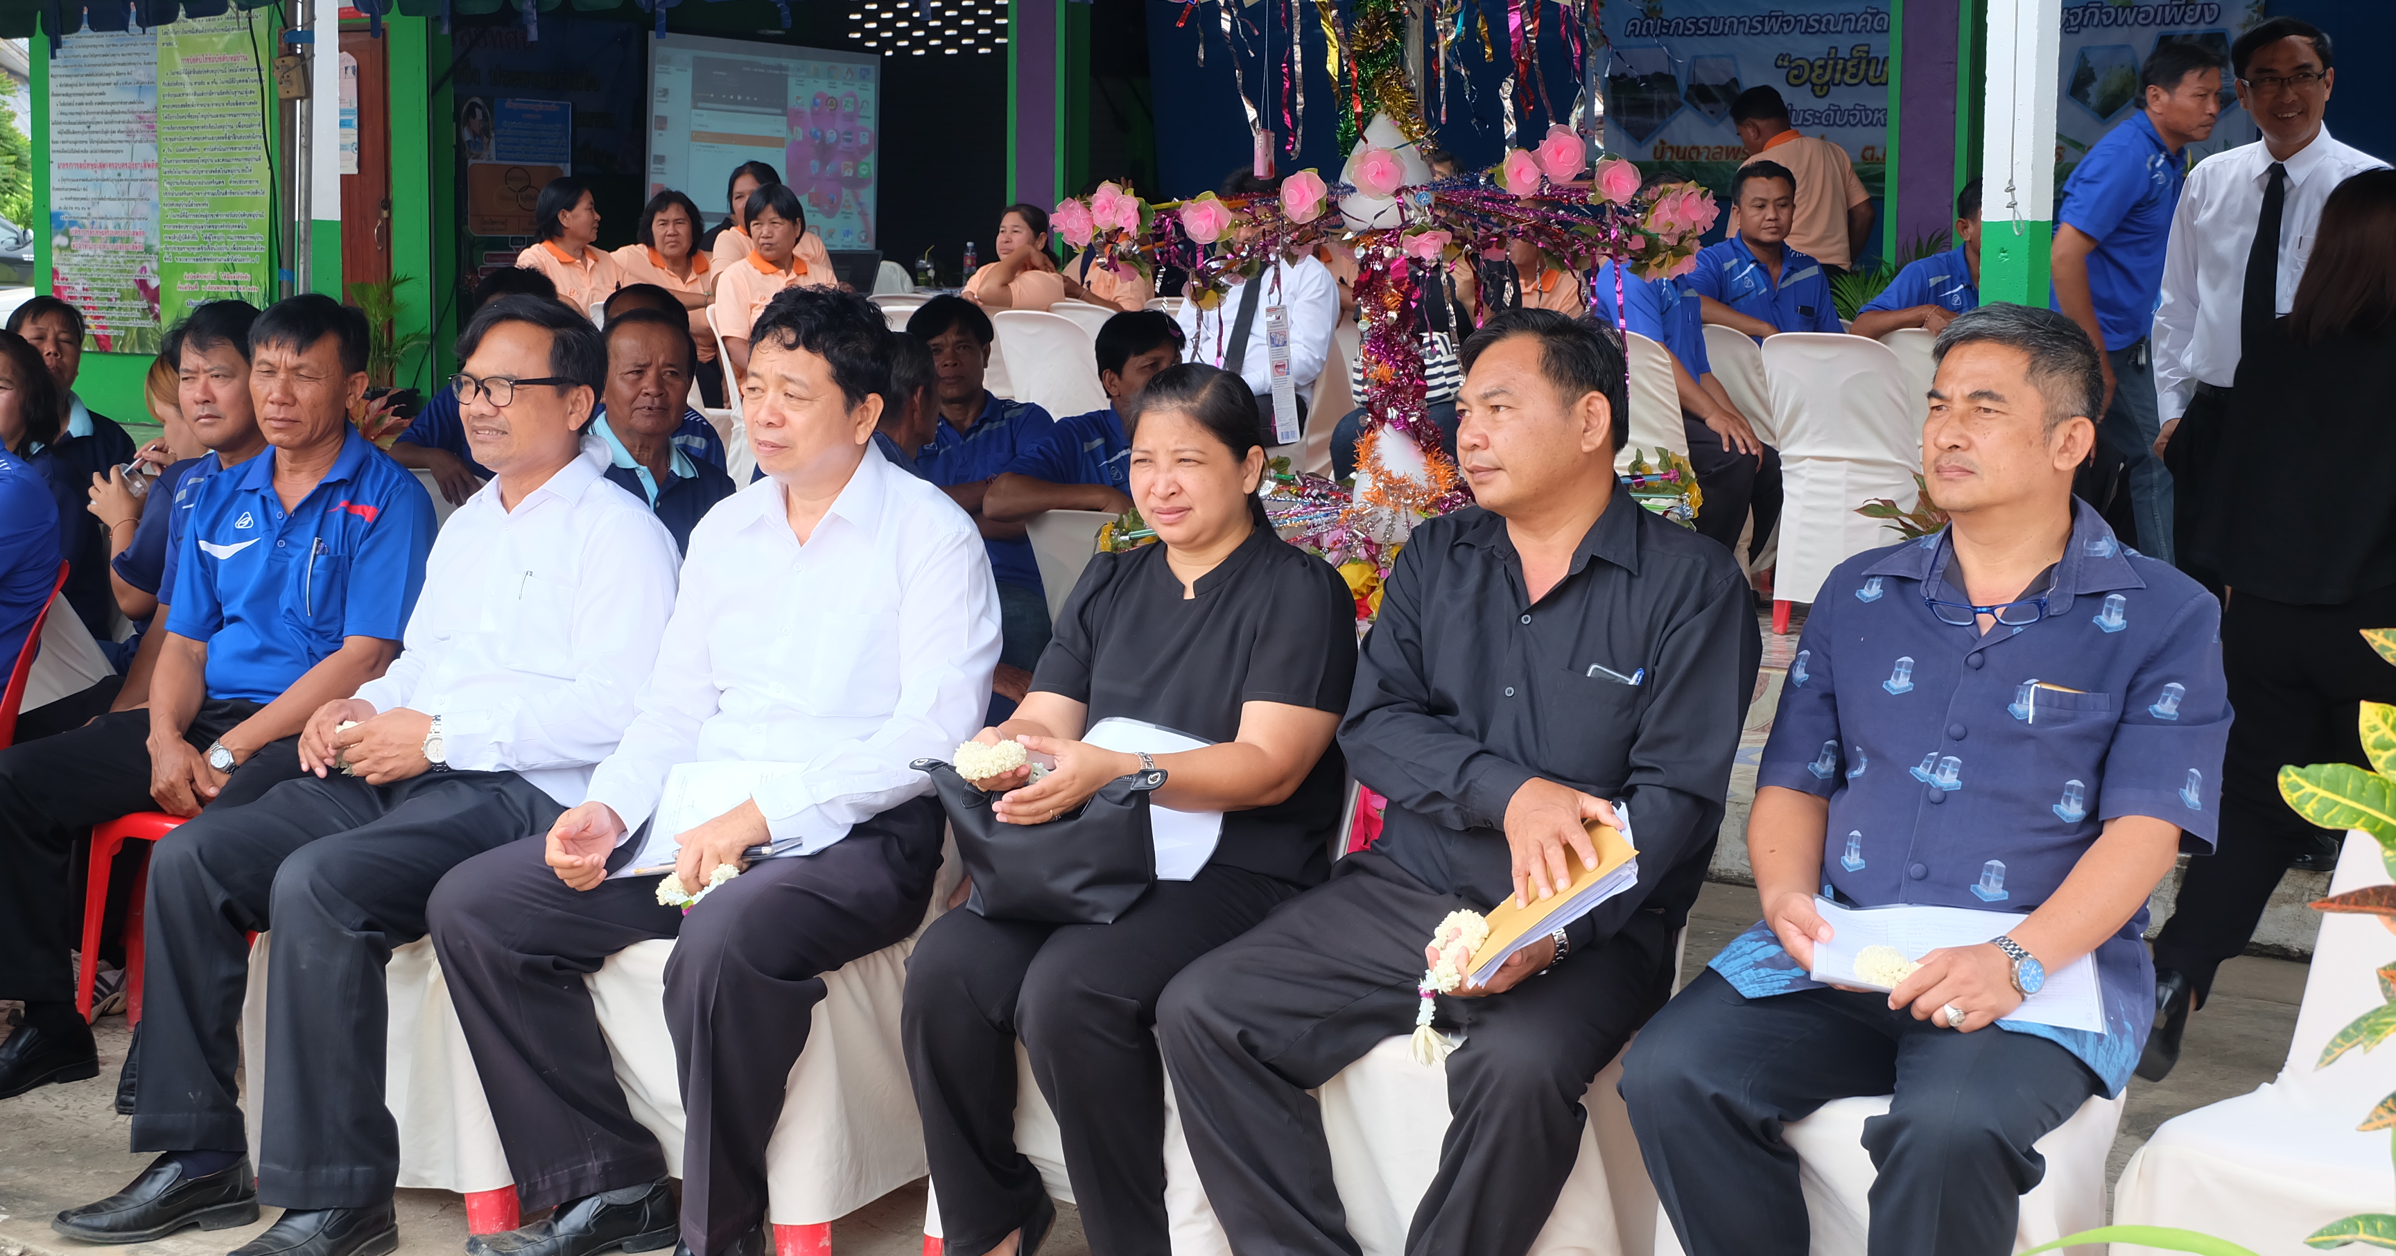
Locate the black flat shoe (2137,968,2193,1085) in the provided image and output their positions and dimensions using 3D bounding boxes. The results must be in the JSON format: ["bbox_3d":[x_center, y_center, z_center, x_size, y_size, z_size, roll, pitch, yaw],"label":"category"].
[{"bbox_3d":[1.568,0.646,5.330,0.085,0.240,0.090,1,48,6],"label":"black flat shoe"}]

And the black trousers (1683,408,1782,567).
[{"bbox_3d":[1.403,-0.387,9.350,0.600,0.630,0.410,-1,6,-22],"label":"black trousers"}]

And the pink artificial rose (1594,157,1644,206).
[{"bbox_3d":[0.644,-0.683,5.000,0.074,0.075,0.060,1,6,6],"label":"pink artificial rose"}]

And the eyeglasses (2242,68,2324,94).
[{"bbox_3d":[2.086,-1.050,6.250,0.145,0.040,0.135,-6,5,11],"label":"eyeglasses"}]

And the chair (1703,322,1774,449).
[{"bbox_3d":[1.643,-0.517,10.135,0.440,0.850,0.500,4,6,28],"label":"chair"}]

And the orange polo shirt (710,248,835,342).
[{"bbox_3d":[-1.275,-0.841,9.850,0.420,0.570,0.280,-1,6,-18],"label":"orange polo shirt"}]

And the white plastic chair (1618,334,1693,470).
[{"bbox_3d":[1.286,-0.436,9.435,0.440,0.850,0.500,4,6,28],"label":"white plastic chair"}]

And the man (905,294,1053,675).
[{"bbox_3d":[-0.459,-0.083,6.750,0.520,1.270,0.780,2,5,7],"label":"man"}]

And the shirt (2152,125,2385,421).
[{"bbox_3d":[2.094,-0.685,6.350,0.480,0.600,0.280,3,6,21],"label":"shirt"}]

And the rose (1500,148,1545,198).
[{"bbox_3d":[0.495,-0.698,5.000,0.068,0.075,0.060,0,6,-6],"label":"rose"}]

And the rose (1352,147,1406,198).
[{"bbox_3d":[0.298,-0.748,5.350,0.088,0.084,0.060,1,5,3],"label":"rose"}]

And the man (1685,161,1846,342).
[{"bbox_3d":[1.618,-0.687,9.336,0.550,1.290,0.750,1,6,3],"label":"man"}]

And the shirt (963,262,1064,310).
[{"bbox_3d":[-0.654,-1.035,11.800,0.290,0.560,0.410,-4,7,-41],"label":"shirt"}]

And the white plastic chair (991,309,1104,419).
[{"bbox_3d":[-0.333,-0.635,10.678,0.450,0.810,0.500,6,8,41],"label":"white plastic chair"}]

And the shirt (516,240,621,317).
[{"bbox_3d":[-2.004,-0.935,10.500,0.420,0.570,0.280,-1,6,-18],"label":"shirt"}]

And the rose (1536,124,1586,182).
[{"bbox_3d":[0.607,-0.793,5.450,0.088,0.090,0.070,0,6,-6],"label":"rose"}]

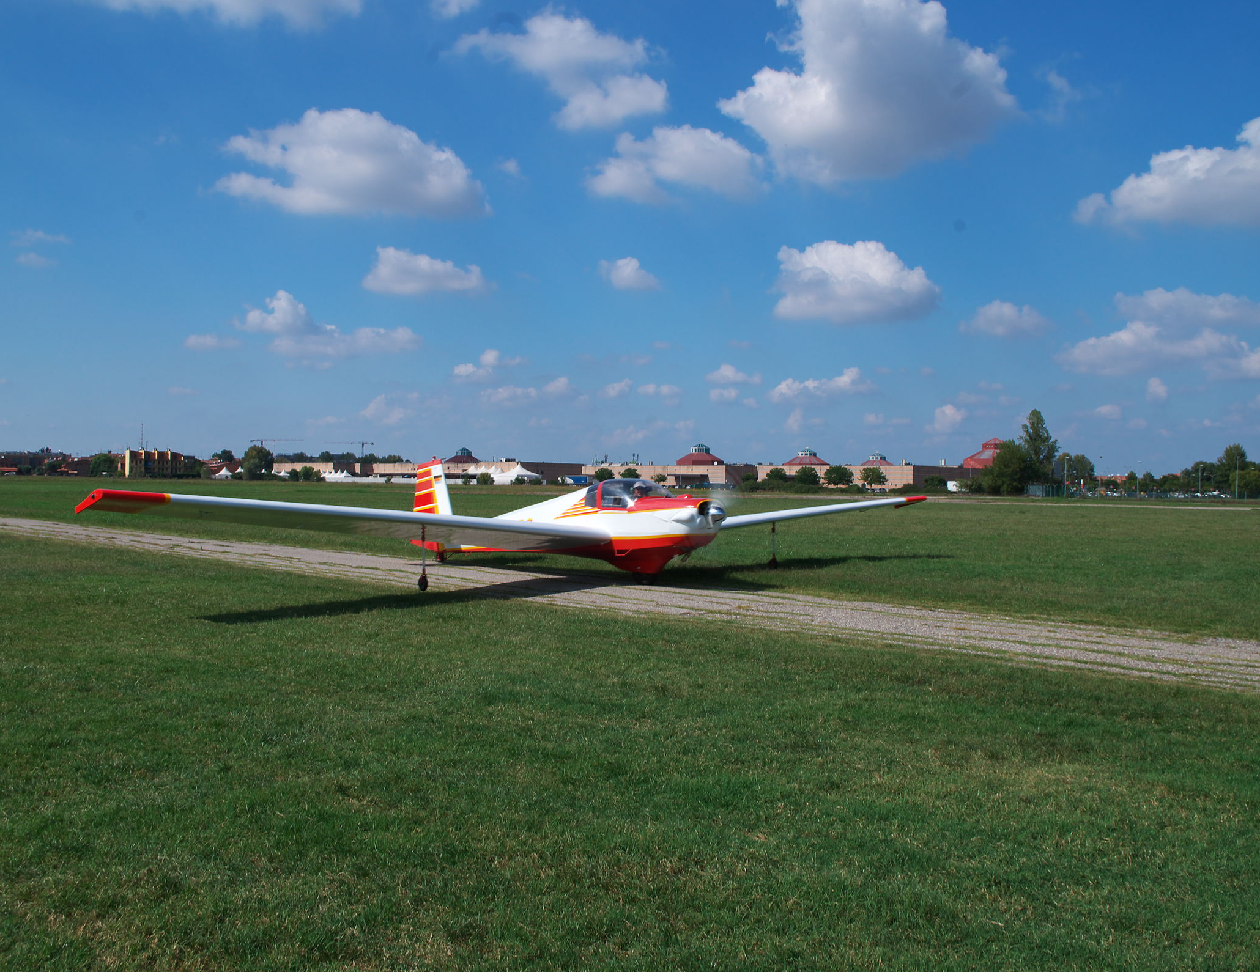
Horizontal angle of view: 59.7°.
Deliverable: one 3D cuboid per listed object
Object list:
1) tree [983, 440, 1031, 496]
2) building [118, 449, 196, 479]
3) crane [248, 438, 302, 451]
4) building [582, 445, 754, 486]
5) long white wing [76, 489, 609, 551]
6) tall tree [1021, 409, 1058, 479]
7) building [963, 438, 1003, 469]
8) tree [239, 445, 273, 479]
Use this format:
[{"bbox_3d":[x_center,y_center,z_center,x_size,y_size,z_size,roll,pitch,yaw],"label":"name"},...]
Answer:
[{"bbox_3d":[76.108,-3.596,222.000,9.500,11.200,9.500,1,0,0],"label":"tree"},{"bbox_3d":[-170.458,-8.325,395.000,25.000,11.000,12.000,1,0,-30],"label":"building"},{"bbox_3d":[-273.664,-21.648,850.000,41.000,31.000,3.000,1,0,18],"label":"crane"},{"bbox_3d":[20.461,-8.937,511.420,36.000,18.000,90.000,1,0,-41],"label":"building"},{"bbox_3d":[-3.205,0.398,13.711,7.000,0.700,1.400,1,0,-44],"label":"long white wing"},{"bbox_3d":[86.316,-7.054,232.000,7.800,18.300,7.800,1,0,0],"label":"tall tree"},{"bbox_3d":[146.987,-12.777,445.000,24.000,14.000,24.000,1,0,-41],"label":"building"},{"bbox_3d":[-117.196,-7.139,345.000,10.400,10.800,10.400,1,0,0],"label":"tree"}]

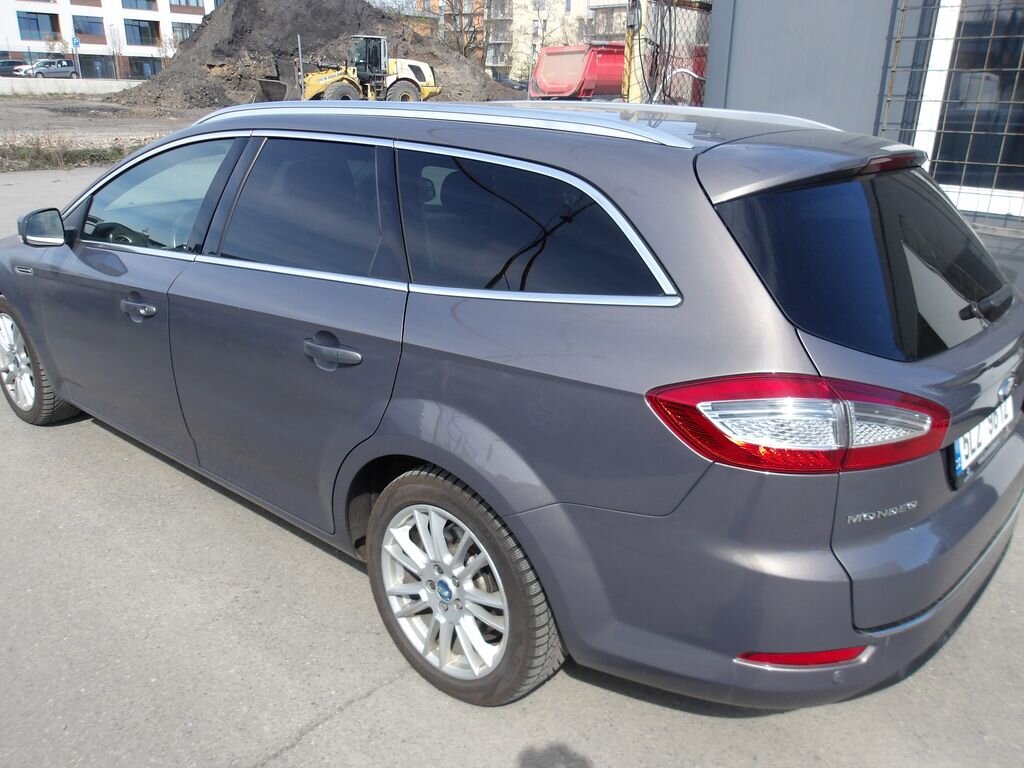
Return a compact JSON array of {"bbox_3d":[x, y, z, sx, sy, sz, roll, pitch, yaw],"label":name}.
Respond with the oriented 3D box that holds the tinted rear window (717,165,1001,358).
[{"bbox_3d":[0.981,-0.322,2.001,1.260,0.470,0.130,-20,-11,-47],"label":"tinted rear window"}]

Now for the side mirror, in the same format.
[{"bbox_3d":[-1.790,-0.595,3.046,0.120,0.155,0.185,11,21,27],"label":"side mirror"}]

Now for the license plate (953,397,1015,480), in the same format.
[{"bbox_3d":[1.166,0.099,1.969,0.020,0.110,0.520,2,15,41],"label":"license plate"}]

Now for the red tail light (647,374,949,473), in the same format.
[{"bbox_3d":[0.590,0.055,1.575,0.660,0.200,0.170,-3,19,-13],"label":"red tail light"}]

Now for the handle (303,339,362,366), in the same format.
[{"bbox_3d":[-0.469,-0.080,2.086,0.220,0.045,0.052,16,23,37],"label":"handle"}]

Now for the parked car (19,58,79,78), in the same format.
[{"bbox_3d":[-39.190,-26.684,67.969,4.200,1.607,1.690,-14,24,-39],"label":"parked car"}]

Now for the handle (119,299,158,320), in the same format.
[{"bbox_3d":[-1.286,-0.256,2.749,0.220,0.045,0.052,16,23,37],"label":"handle"}]

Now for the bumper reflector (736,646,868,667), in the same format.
[{"bbox_3d":[0.605,0.558,1.639,0.280,0.042,0.045,-2,19,-11],"label":"bumper reflector"}]

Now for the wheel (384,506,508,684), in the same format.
[{"bbox_3d":[-0.132,0.519,2.120,0.467,0.467,0.170,16,22,37],"label":"wheel"}]

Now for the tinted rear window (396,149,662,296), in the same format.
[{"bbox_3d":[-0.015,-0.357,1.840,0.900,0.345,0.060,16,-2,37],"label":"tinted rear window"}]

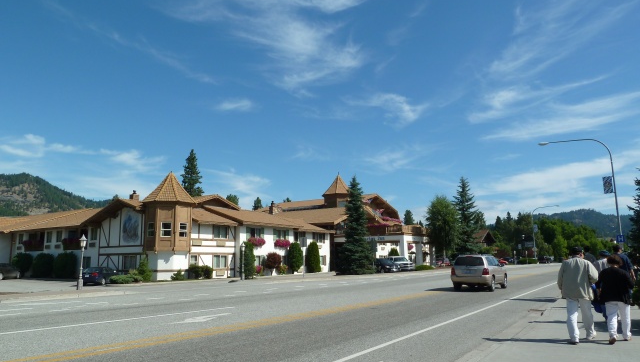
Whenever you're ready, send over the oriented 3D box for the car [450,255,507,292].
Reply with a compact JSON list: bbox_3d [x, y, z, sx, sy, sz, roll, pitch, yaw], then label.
[{"bbox_3d":[8.360,4.760,24.060,1.830,1.720,4.690,-7,-11,31],"label":"car"}]

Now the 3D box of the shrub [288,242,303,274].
[{"bbox_3d":[-2.539,8.059,48.500,1.600,3.350,1.600,-1,-9,0],"label":"shrub"}]

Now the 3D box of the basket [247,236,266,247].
[{"bbox_3d":[-6.280,6.061,46.000,0.850,0.950,2.200,-7,-12,31],"label":"basket"}]

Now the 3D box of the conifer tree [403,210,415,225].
[{"bbox_3d":[19.203,12.320,101.020,3.200,12.230,3.200,-7,-11,33],"label":"conifer tree"}]

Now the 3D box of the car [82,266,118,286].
[{"bbox_3d":[-17.775,7.852,38.000,1.800,1.450,4.700,-1,-10,5],"label":"car"}]

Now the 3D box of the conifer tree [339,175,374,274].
[{"bbox_3d":[3.887,4.717,50.692,4.100,10.700,4.100,0,-10,0],"label":"conifer tree"}]

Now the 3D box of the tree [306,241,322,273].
[{"bbox_3d":[-0.856,8.615,52.097,1.800,3.560,1.800,0,-10,0],"label":"tree"}]

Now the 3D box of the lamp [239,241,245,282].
[{"bbox_3d":[-5.902,6.193,35.645,0.420,2.940,0.420,-7,-11,33],"label":"lamp"}]

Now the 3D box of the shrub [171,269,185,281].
[{"bbox_3d":[-11.870,7.872,38.500,1.100,1.000,1.100,-7,-11,32],"label":"shrub"}]

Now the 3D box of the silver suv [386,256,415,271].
[{"bbox_3d":[9.940,10.576,59.010,1.980,1.850,5.500,2,-10,-21],"label":"silver suv"}]

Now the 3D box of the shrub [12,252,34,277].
[{"bbox_3d":[-29.091,8.247,45.515,2.200,2.580,2.100,-7,-11,33],"label":"shrub"}]

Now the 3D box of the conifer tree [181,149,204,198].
[{"bbox_3d":[-21.685,5.147,78.000,6.000,20.500,6.000,-7,-12,31],"label":"conifer tree"}]

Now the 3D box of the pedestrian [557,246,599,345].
[{"bbox_3d":[4.971,2.178,8.947,0.720,1.760,0.480,-7,-11,33],"label":"pedestrian"}]

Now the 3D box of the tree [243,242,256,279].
[{"bbox_3d":[-6.151,6.984,40.500,1.150,3.300,1.150,-1,-9,0],"label":"tree"}]

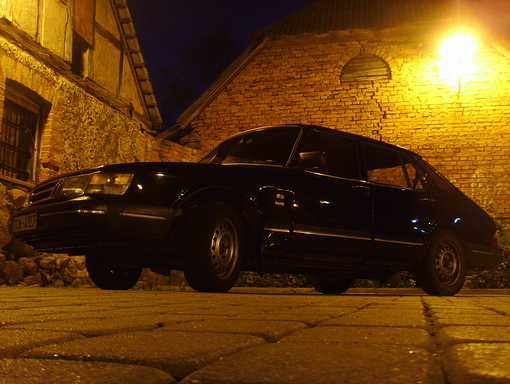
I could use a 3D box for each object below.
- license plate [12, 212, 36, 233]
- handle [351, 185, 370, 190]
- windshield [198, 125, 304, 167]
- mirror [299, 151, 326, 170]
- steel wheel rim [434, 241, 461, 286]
[{"bbox_3d":[-1.519,0.212,3.793,0.020,0.112,0.520,8,-12,-37],"label":"license plate"},{"bbox_3d":[0.850,-0.035,4.624,0.200,0.040,0.040,8,-12,-37],"label":"handle"},{"bbox_3d":[-0.157,-0.309,4.933,0.200,0.550,1.420,46,-31,-23],"label":"windshield"},{"bbox_3d":[0.423,-0.235,4.270,0.100,0.130,0.190,8,-12,-37],"label":"mirror"},{"bbox_3d":[1.740,0.666,5.340,0.415,0.415,0.130,8,-12,-37],"label":"steel wheel rim"}]

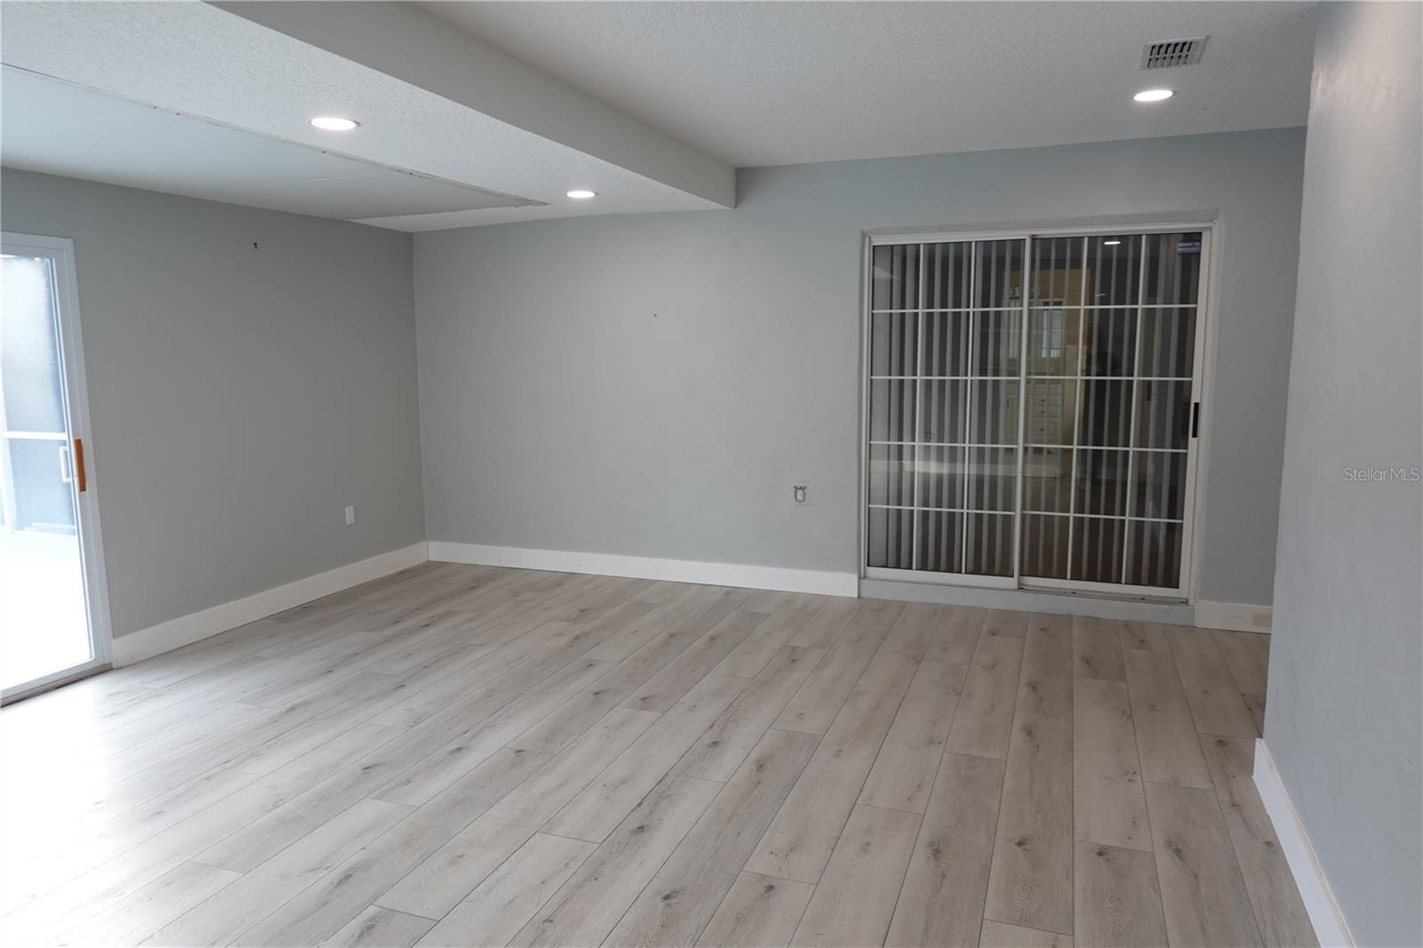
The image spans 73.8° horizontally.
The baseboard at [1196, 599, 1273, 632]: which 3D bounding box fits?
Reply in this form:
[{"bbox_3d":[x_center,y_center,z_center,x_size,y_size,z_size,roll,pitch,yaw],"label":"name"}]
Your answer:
[{"bbox_3d":[2.748,0.751,4.949,0.380,0.147,0.018,3,8,21],"label":"baseboard"}]

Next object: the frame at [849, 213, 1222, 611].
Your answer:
[{"bbox_3d":[1.767,-0.336,5.337,1.793,2.021,0.120,3,8,21],"label":"frame"}]

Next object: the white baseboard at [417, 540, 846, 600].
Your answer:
[{"bbox_3d":[-0.562,0.605,6.193,3.060,0.145,0.018,3,8,21],"label":"white baseboard"}]

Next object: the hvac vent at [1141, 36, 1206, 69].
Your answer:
[{"bbox_3d":[1.651,-1.508,3.395,0.203,0.022,0.358,3,8,21],"label":"hvac vent"}]

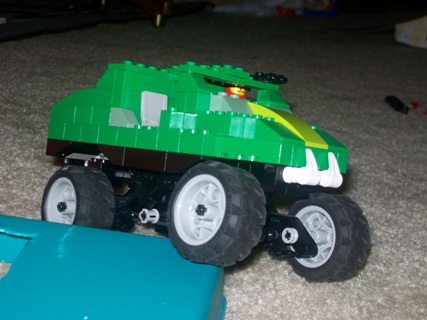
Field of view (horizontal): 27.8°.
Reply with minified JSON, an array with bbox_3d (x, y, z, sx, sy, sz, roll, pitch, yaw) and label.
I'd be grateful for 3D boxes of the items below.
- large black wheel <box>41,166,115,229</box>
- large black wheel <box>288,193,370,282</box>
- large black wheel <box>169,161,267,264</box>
[{"bbox_3d":[-0.070,0.025,0.442,0.023,0.043,0.043,7,8,-40],"label":"large black wheel"},{"bbox_3d":[0.055,0.038,0.426,0.023,0.043,0.043,7,9,-41],"label":"large black wheel"},{"bbox_3d":[0.001,0.023,0.367,0.023,0.043,0.043,17,1,-45],"label":"large black wheel"}]

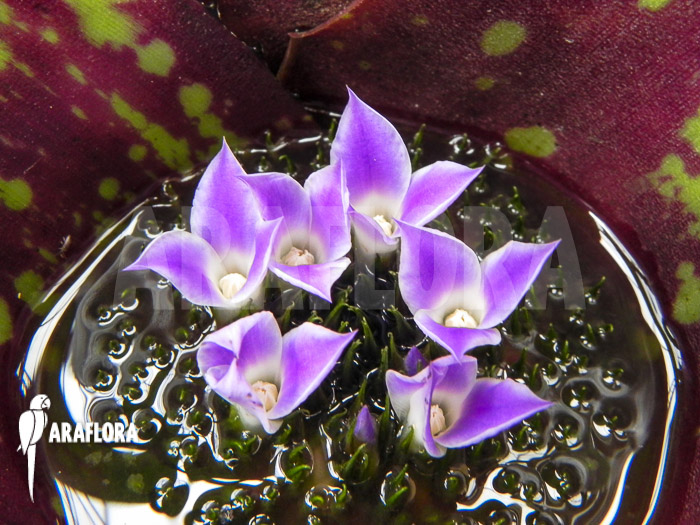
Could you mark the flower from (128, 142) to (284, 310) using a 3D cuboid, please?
[{"bbox_3d":[-0.026,-0.005,0.131,0.028,0.024,0.025,0,45,0],"label":"flower"}]

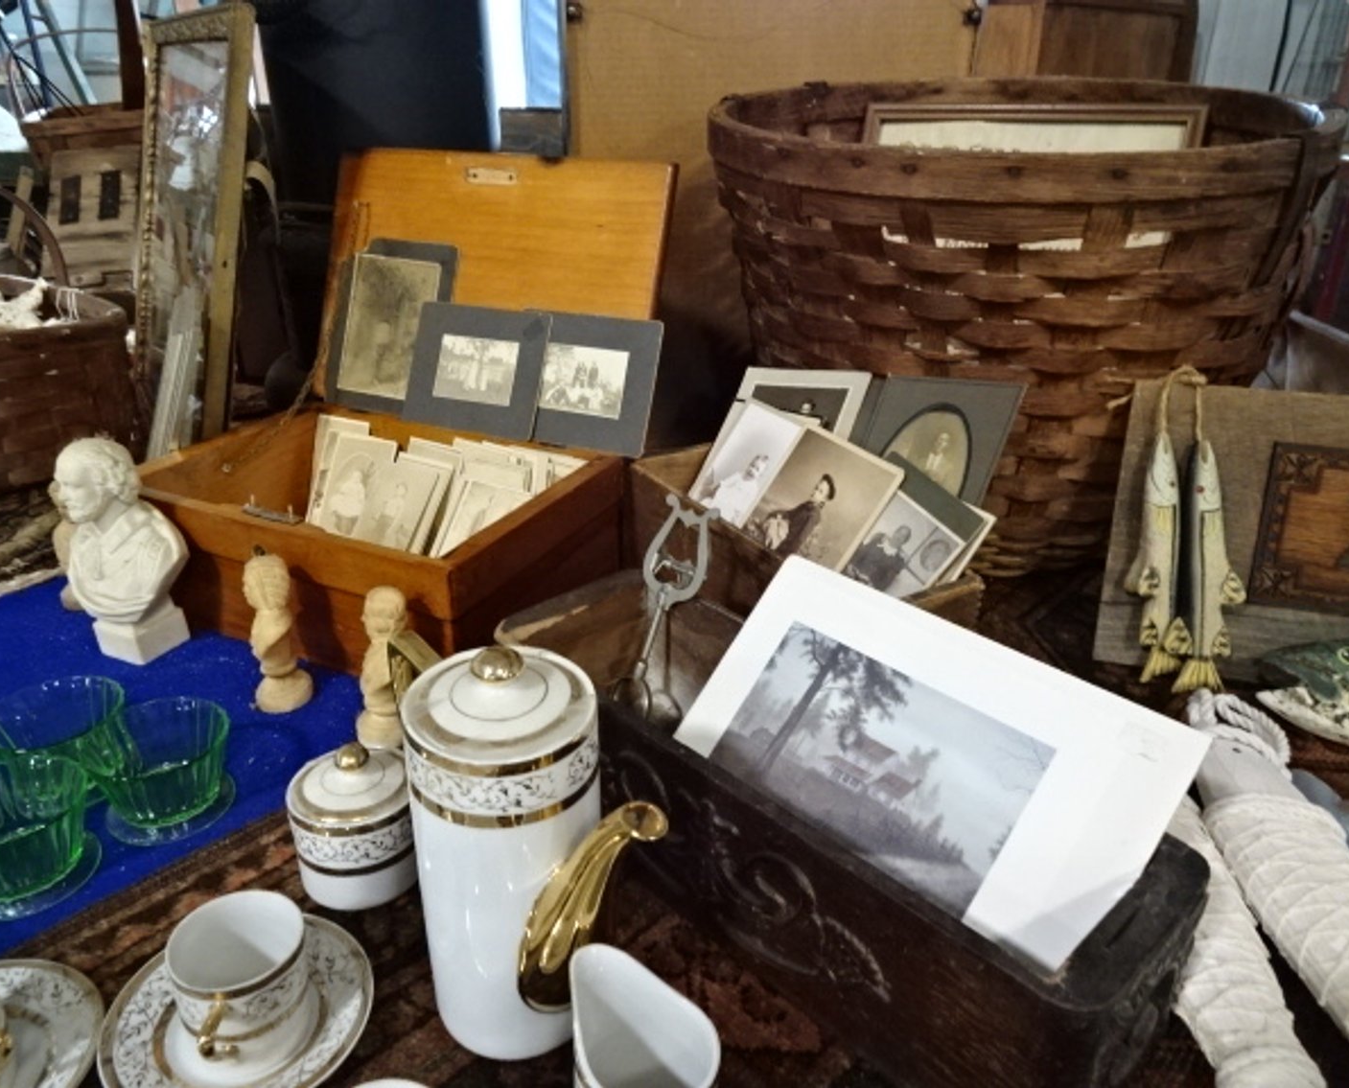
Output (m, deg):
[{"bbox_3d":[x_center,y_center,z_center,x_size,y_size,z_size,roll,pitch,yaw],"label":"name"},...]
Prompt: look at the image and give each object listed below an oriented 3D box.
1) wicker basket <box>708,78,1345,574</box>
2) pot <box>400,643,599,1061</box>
[{"bbox_3d":[0.315,-0.243,1.070,0.576,0.399,0.576,3,27,0],"label":"wicker basket"},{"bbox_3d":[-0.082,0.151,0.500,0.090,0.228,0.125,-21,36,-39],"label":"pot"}]

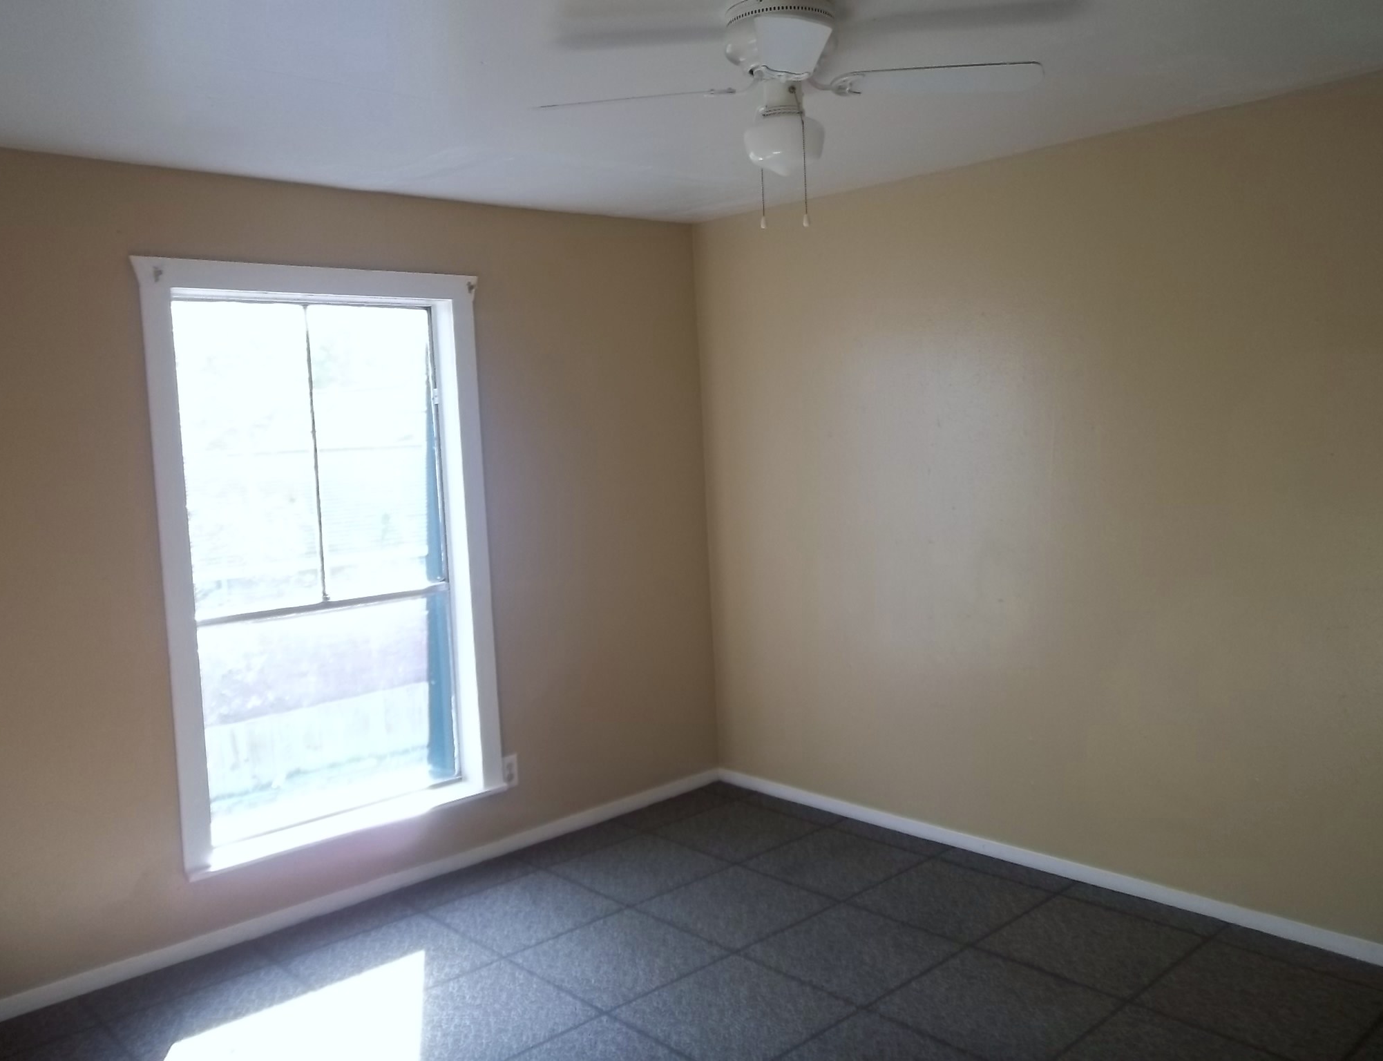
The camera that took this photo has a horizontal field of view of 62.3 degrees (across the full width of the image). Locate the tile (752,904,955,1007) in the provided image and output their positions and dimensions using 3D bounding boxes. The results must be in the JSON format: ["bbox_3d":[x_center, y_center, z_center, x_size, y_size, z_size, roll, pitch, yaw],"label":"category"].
[{"bbox_3d":[0.474,1.240,3.373,0.478,0.010,0.478,-7,7,-42],"label":"tile"}]

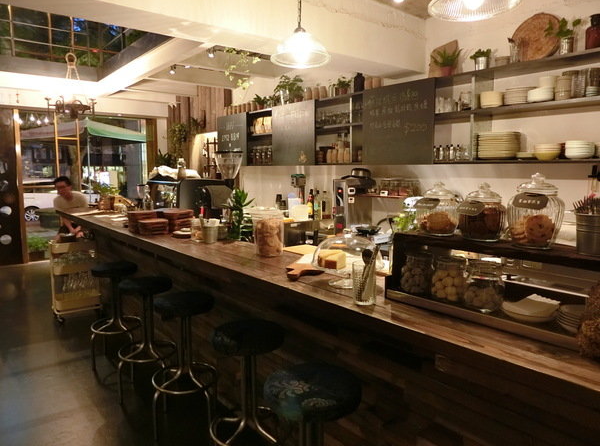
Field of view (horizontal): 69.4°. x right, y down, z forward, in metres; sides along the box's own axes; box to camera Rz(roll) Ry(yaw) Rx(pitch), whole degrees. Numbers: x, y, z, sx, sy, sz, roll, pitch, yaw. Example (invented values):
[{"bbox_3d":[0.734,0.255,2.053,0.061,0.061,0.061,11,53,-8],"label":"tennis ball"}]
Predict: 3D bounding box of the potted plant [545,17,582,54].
[{"bbox_3d":[1.525,-1.082,2.507,0.170,0.214,0.185,-6,9,-39],"label":"potted plant"}]

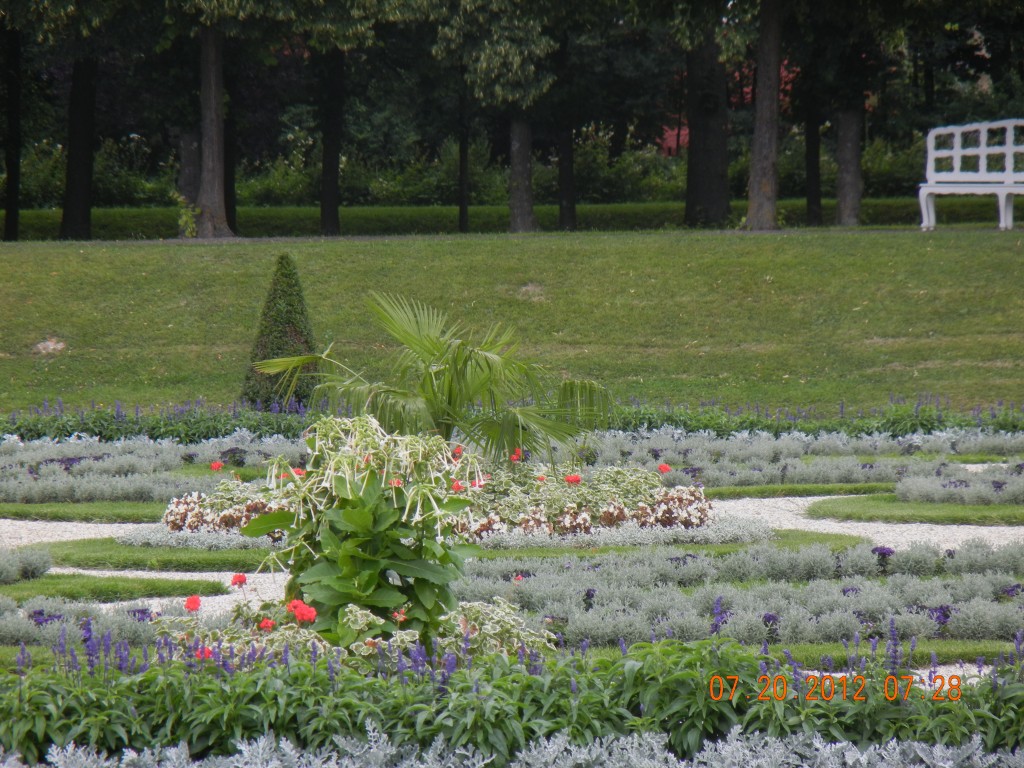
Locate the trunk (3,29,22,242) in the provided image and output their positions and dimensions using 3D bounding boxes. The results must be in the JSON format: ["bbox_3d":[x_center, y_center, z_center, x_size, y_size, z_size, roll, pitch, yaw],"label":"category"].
[{"bbox_3d":[-5.066,-2.520,90.000,0.183,2.170,0.183,0,1,0],"label":"trunk"}]

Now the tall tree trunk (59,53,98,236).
[{"bbox_3d":[-4.386,-2.388,90.000,0.345,1.866,0.345,0,1,0],"label":"tall tree trunk"}]

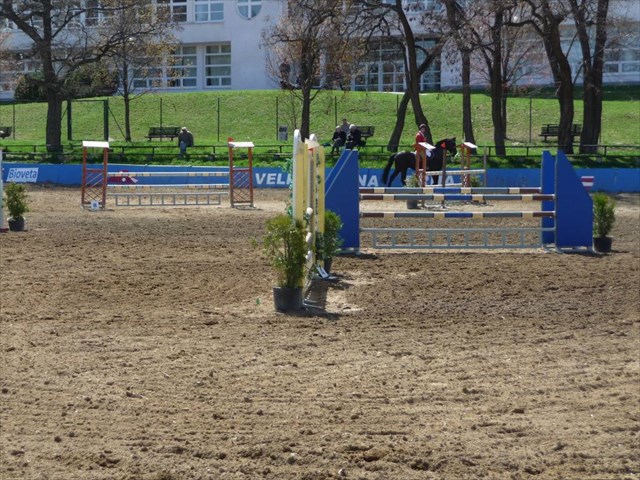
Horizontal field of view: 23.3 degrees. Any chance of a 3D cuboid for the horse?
[{"bbox_3d":[3.638,-2.674,56.500,2.620,2.080,0.620,1,4,16],"label":"horse"}]

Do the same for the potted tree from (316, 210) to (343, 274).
[{"bbox_3d":[0.098,0.030,23.400,0.480,0.970,0.480,0,3,0],"label":"potted tree"}]

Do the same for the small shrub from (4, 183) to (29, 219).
[{"bbox_3d":[-6.833,-0.890,35.000,0.520,0.810,0.520,0,3,0],"label":"small shrub"}]

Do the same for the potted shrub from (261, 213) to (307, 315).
[{"bbox_3d":[-0.404,0.266,18.200,0.520,1.120,0.520,0,3,0],"label":"potted shrub"}]

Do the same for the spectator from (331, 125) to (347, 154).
[{"bbox_3d":[0.762,-4.121,64.000,0.620,1.170,0.750,1,4,21],"label":"spectator"}]

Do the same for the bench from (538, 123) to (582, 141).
[{"bbox_3d":[10.475,-4.638,67.500,1.850,0.780,0.620,1,4,22],"label":"bench"}]

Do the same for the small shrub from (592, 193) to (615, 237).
[{"bbox_3d":[5.130,-0.470,28.100,0.410,0.790,0.410,0,3,0],"label":"small shrub"}]

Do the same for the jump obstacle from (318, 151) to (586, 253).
[{"bbox_3d":[2.460,-0.709,28.450,4.880,1.850,1.500,0,3,-3],"label":"jump obstacle"}]

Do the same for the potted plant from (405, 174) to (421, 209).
[{"bbox_3d":[2.677,-1.387,44.700,0.460,1.000,0.460,0,4,0],"label":"potted plant"}]

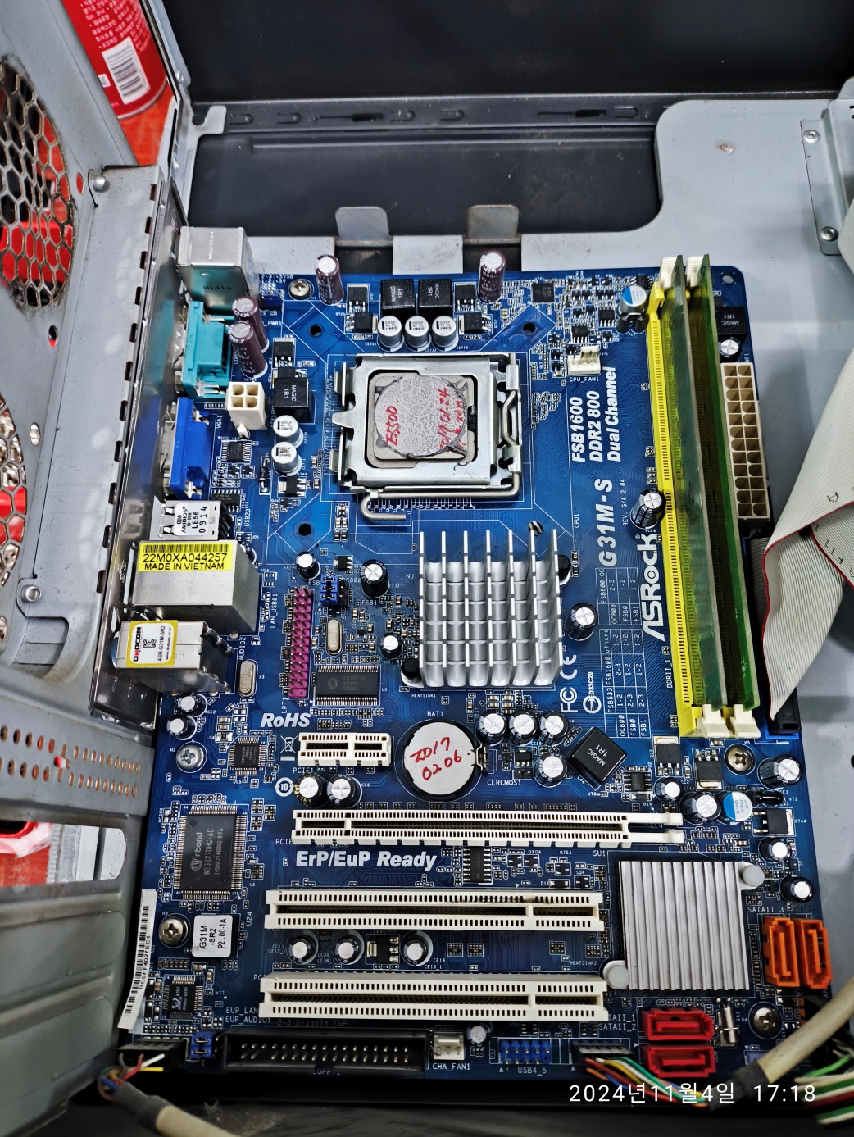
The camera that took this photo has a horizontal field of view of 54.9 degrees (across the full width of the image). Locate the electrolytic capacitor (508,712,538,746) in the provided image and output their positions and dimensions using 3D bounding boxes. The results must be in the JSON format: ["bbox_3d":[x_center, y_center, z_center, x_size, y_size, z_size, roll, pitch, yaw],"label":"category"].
[{"bbox_3d":[0.027,0.045,0.233,0.008,0.012,0.008,0,73,1],"label":"electrolytic capacitor"}]

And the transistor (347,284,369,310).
[{"bbox_3d":[-0.024,-0.093,0.281,0.007,0.002,0.010,0,72,1],"label":"transistor"}]

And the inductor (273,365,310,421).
[{"bbox_3d":[-0.043,-0.055,0.267,0.011,0.008,0.010,0,72,1],"label":"inductor"}]

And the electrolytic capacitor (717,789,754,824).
[{"bbox_3d":[0.084,0.066,0.226,0.008,0.008,0.008,0,72,1],"label":"electrolytic capacitor"}]

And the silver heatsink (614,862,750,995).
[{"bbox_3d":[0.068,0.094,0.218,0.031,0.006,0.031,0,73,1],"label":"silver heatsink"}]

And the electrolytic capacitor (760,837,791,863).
[{"bbox_3d":[0.094,0.075,0.220,0.006,0.006,0.006,0,72,1],"label":"electrolytic capacitor"}]

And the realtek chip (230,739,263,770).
[{"bbox_3d":[-0.051,0.053,0.233,0.009,0.002,0.009,0,72,1],"label":"realtek chip"}]

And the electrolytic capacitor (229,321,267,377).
[{"bbox_3d":[-0.058,-0.071,0.266,0.008,0.019,0.008,0,72,3],"label":"electrolytic capacitor"}]

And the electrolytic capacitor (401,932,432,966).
[{"bbox_3d":[-0.003,0.101,0.217,0.006,0.007,0.006,0,72,1],"label":"electrolytic capacitor"}]

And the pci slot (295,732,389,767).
[{"bbox_3d":[-0.023,0.050,0.229,0.025,0.011,0.008,0,72,1],"label":"pci slot"}]

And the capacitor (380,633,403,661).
[{"bbox_3d":[-0.010,0.023,0.240,0.006,0.007,0.006,0,72,1],"label":"capacitor"}]

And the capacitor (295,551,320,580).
[{"bbox_3d":[-0.036,-0.001,0.247,0.006,0.008,0.006,0,72,1],"label":"capacitor"}]

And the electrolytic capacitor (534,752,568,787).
[{"bbox_3d":[0.034,0.055,0.226,0.008,0.011,0.008,0,72,1],"label":"electrolytic capacitor"}]

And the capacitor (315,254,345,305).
[{"bbox_3d":[-0.033,-0.096,0.275,0.008,0.016,0.008,0,73,1],"label":"capacitor"}]

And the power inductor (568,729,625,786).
[{"bbox_3d":[0.047,0.052,0.228,0.011,0.008,0.011,-42,75,-10],"label":"power inductor"}]

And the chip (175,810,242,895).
[{"bbox_3d":[-0.059,0.078,0.225,0.018,0.003,0.024,0,72,1],"label":"chip"}]

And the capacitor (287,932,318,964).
[{"bbox_3d":[-0.033,0.101,0.219,0.006,0.007,0.006,0,73,1],"label":"capacitor"}]

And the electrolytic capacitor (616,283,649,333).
[{"bbox_3d":[0.068,-0.088,0.272,0.008,0.009,0.008,0,72,1],"label":"electrolytic capacitor"}]

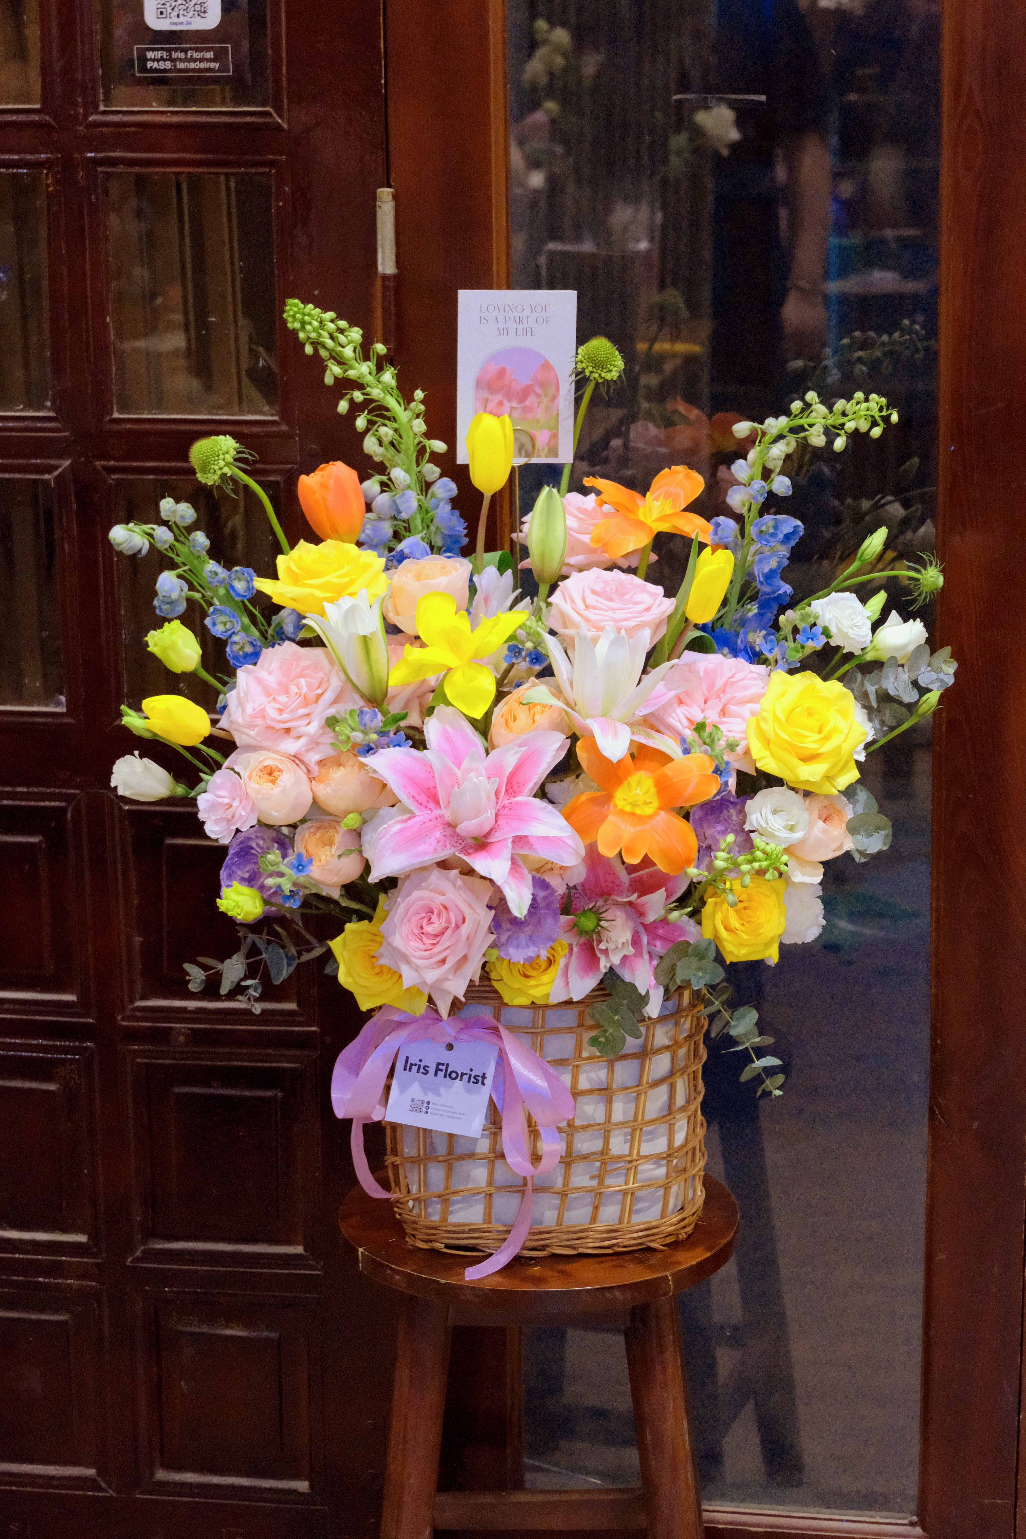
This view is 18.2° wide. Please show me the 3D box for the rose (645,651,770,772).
[{"bbox_3d":[0.148,-0.043,2.443,0.100,0.098,0.070,1,-12,-6],"label":"rose"}]

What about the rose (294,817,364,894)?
[{"bbox_3d":[-0.142,0.067,2.480,0.056,0.056,0.053,-21,-34,15],"label":"rose"}]

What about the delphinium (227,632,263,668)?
[{"bbox_3d":[-0.211,-0.094,2.520,0.028,0.028,0.023,-6,-12,5],"label":"delphinium"}]

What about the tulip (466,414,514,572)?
[{"bbox_3d":[-0.018,-0.215,2.480,0.037,0.121,0.037,4,13,0],"label":"tulip"}]

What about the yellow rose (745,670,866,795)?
[{"bbox_3d":[0.221,-0.028,2.420,0.092,0.094,0.068,-3,-19,-9],"label":"yellow rose"}]

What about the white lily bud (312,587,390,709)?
[{"bbox_3d":[-0.129,-0.097,2.560,0.056,0.094,0.054,-12,13,8],"label":"white lily bud"}]

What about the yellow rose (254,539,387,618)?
[{"bbox_3d":[-0.150,-0.148,2.492,0.105,0.058,0.100,-3,27,1],"label":"yellow rose"}]

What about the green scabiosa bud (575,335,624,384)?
[{"bbox_3d":[0.068,-0.323,2.520,0.037,0.036,0.037,9,13,0],"label":"green scabiosa bud"}]

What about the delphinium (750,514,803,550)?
[{"bbox_3d":[0.215,-0.194,2.610,0.042,0.030,0.030,-4,1,-15],"label":"delphinium"}]

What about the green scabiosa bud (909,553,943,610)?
[{"bbox_3d":[0.330,-0.150,2.556,0.034,0.043,0.035,7,15,29],"label":"green scabiosa bud"}]

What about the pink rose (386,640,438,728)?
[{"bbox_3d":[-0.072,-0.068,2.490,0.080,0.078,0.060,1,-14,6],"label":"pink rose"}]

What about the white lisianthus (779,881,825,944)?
[{"bbox_3d":[0.218,0.109,2.450,0.045,0.050,0.042,-6,3,-24],"label":"white lisianthus"}]

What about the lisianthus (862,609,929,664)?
[{"bbox_3d":[0.306,-0.106,2.556,0.052,0.043,0.042,-6,11,22],"label":"lisianthus"}]

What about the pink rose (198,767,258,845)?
[{"bbox_3d":[-0.230,0.029,2.580,0.050,0.060,0.042,4,7,20],"label":"pink rose"}]

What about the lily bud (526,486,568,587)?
[{"bbox_3d":[0.027,-0.183,2.505,0.032,0.082,0.032,0,15,0],"label":"lily bud"}]

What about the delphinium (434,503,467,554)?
[{"bbox_3d":[-0.050,-0.190,2.544,0.030,0.038,0.030,-1,53,-32],"label":"delphinium"}]

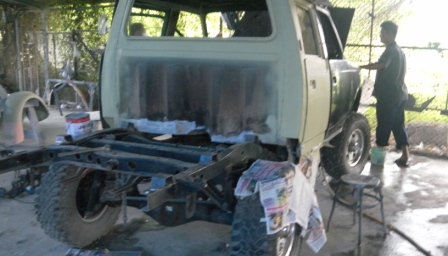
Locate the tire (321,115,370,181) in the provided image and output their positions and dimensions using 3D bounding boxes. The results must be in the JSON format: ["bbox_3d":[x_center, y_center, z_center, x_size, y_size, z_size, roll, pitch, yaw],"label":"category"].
[{"bbox_3d":[1.383,0.212,5.086,0.258,0.776,0.776,10,15,42],"label":"tire"}]

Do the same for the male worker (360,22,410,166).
[{"bbox_3d":[2.041,-0.418,5.711,0.580,1.760,0.500,5,12,25],"label":"male worker"}]

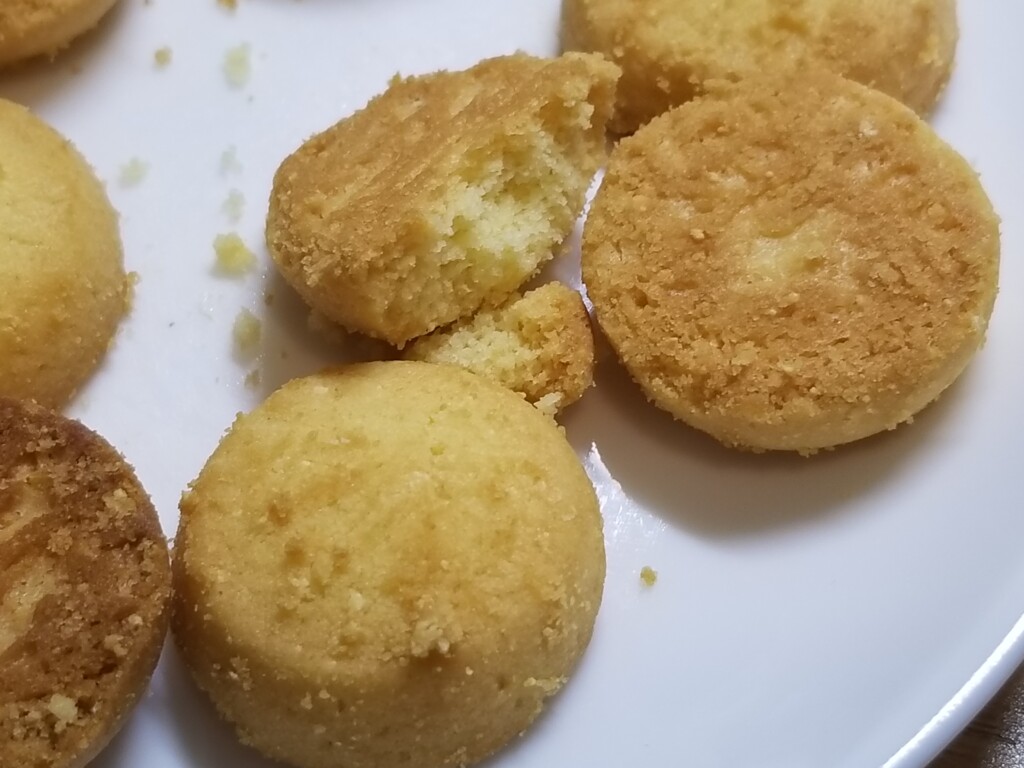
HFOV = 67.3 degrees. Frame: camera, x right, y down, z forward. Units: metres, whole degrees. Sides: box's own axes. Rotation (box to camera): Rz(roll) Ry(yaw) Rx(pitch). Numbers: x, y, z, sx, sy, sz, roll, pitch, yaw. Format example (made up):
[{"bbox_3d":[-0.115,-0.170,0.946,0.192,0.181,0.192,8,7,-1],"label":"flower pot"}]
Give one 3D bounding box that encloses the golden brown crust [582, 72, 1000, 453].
[{"bbox_3d":[0.033,-0.014,0.099,0.048,0.018,0.048,0,71,9],"label":"golden brown crust"}]

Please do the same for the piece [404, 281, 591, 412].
[{"bbox_3d":[-0.001,-0.004,0.098,0.024,0.013,0.017,6,60,5],"label":"piece"}]

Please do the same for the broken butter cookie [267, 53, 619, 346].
[{"bbox_3d":[-0.009,-0.026,0.102,0.044,0.018,0.028,-38,57,-8],"label":"broken butter cookie"}]

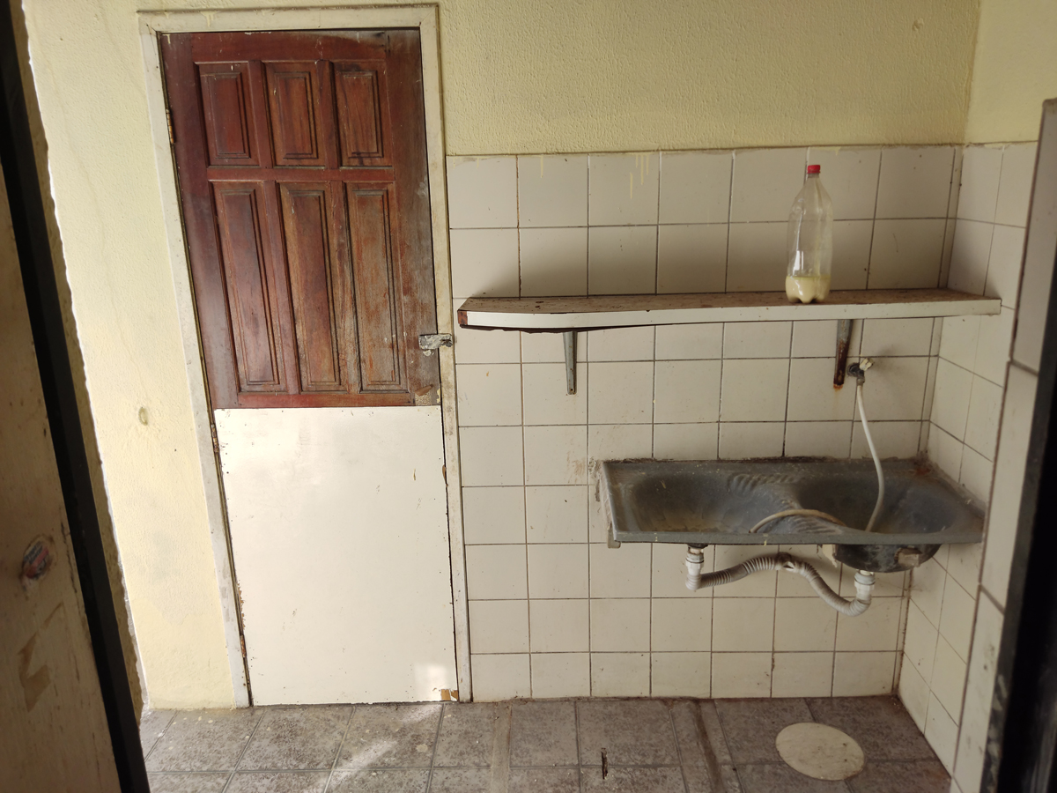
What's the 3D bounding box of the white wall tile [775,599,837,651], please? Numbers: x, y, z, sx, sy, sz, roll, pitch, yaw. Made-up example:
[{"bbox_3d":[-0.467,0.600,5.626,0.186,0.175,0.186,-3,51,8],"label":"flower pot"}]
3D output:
[{"bbox_3d":[0.906,0.745,2.498,0.200,0.197,0.010,-1,15,2],"label":"white wall tile"}]

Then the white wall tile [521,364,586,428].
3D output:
[{"bbox_3d":[0.082,-0.008,2.317,0.197,0.195,0.010,-1,15,2],"label":"white wall tile"}]

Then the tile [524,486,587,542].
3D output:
[{"bbox_3d":[0.091,0.372,2.403,0.198,0.197,0.009,-1,15,2],"label":"tile"}]

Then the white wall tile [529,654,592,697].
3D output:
[{"bbox_3d":[0.107,0.934,2.562,0.197,0.173,0.010,-1,15,2],"label":"white wall tile"}]

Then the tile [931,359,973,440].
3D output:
[{"bbox_3d":[1.210,0.004,2.174,0.010,0.197,0.200,0,15,4],"label":"tile"}]

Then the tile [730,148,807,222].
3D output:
[{"bbox_3d":[0.664,-0.587,2.131,0.198,0.197,0.009,-1,15,2],"label":"tile"}]

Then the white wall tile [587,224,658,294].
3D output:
[{"bbox_3d":[0.271,-0.391,2.200,0.198,0.197,0.010,-1,16,3],"label":"white wall tile"}]

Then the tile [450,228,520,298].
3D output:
[{"bbox_3d":[-0.129,-0.386,2.225,0.197,0.195,0.010,-1,15,2],"label":"tile"}]

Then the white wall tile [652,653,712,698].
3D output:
[{"bbox_3d":[0.507,0.927,2.547,0.197,0.173,0.010,-1,15,2],"label":"white wall tile"}]

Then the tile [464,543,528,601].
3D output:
[{"bbox_3d":[-0.104,0.566,2.460,0.198,0.197,0.009,-1,15,2],"label":"tile"}]

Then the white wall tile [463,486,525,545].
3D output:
[{"bbox_3d":[-0.108,0.377,2.424,0.197,0.195,0.010,-1,15,2],"label":"white wall tile"}]

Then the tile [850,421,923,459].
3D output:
[{"bbox_3d":[1.091,0.169,2.335,0.200,0.197,0.010,-1,15,2],"label":"tile"}]

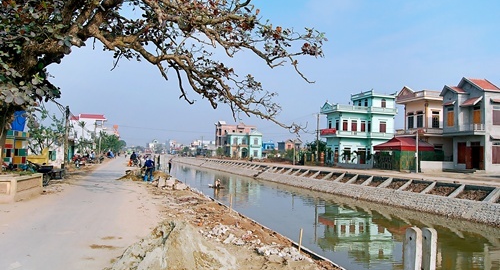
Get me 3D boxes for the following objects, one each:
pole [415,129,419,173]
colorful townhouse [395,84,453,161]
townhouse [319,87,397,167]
[{"bbox_3d":[15.628,1.511,35.107,0.220,4.100,0.220,3,-3,-19],"label":"pole"},{"bbox_3d":[21.465,-0.580,42.619,7.800,9.350,5.200,3,-3,-19],"label":"colorful townhouse"},{"bbox_3d":[17.374,-0.909,59.166,10.600,11.650,5.700,3,-3,-19],"label":"townhouse"}]

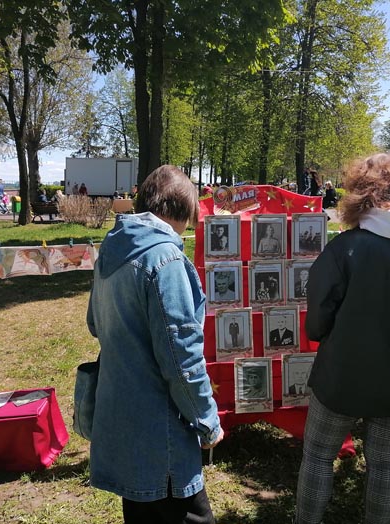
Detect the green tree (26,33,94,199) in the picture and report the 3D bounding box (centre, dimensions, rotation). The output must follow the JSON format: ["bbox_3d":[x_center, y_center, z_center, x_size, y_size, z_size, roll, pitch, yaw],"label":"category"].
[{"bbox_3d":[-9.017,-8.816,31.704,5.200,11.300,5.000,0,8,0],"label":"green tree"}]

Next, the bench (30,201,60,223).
[{"bbox_3d":[-5.938,-2.069,21.700,1.700,0.820,0.650,2,8,15],"label":"bench"}]

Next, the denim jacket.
[{"bbox_3d":[-0.144,0.293,1.700,0.500,0.860,0.370,8,11,44],"label":"denim jacket"}]

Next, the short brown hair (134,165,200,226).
[{"bbox_3d":[-0.089,-0.216,1.700,0.215,0.205,0.190,-7,11,-41],"label":"short brown hair"}]

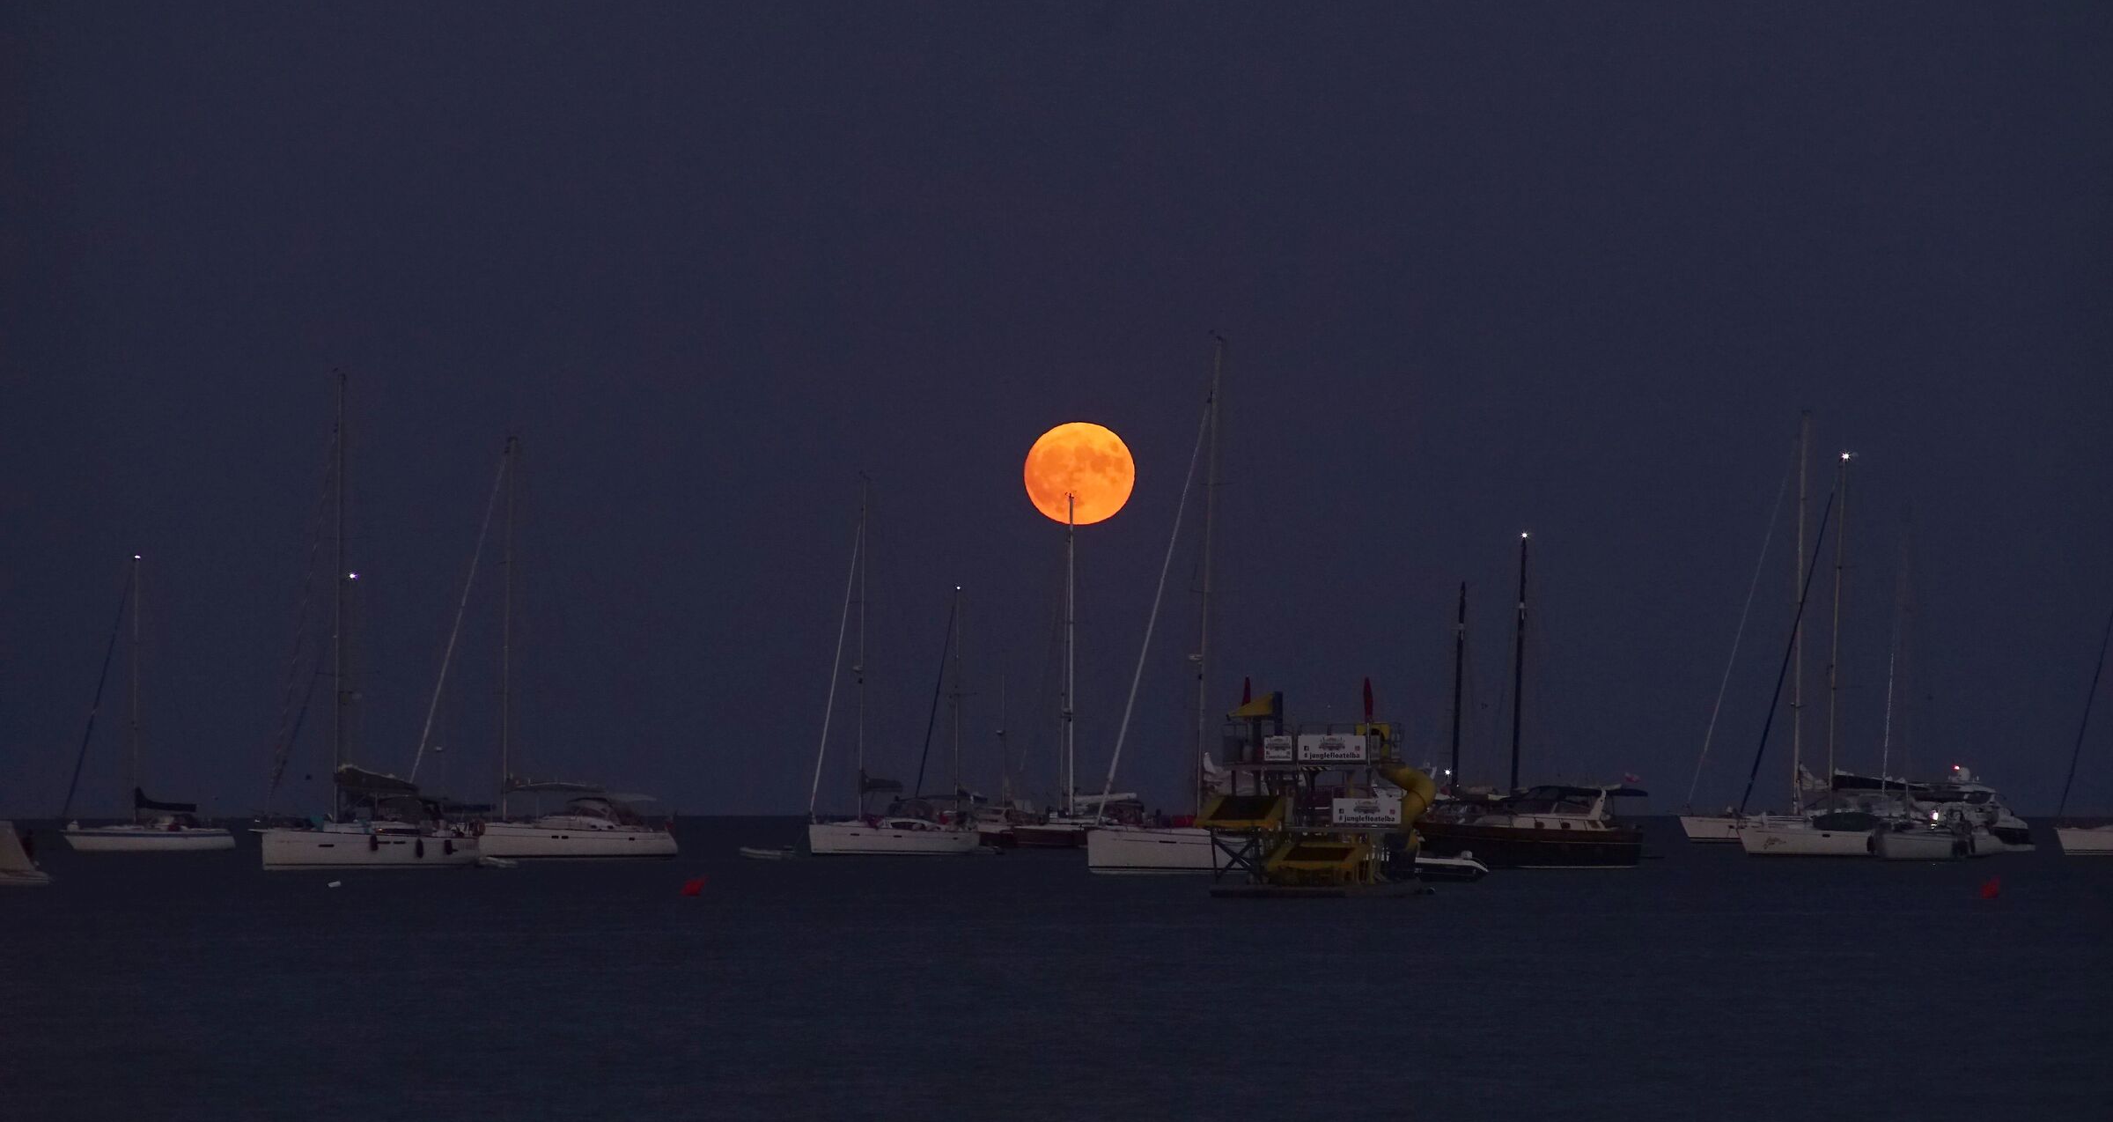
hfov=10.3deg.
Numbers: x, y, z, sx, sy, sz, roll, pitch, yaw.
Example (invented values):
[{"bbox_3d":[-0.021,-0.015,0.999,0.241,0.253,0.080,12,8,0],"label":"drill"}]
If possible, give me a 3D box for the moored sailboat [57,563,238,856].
[{"bbox_3d":[-50.107,7.860,645.842,10.800,16.200,3.500,1,-1,-35],"label":"moored sailboat"}]

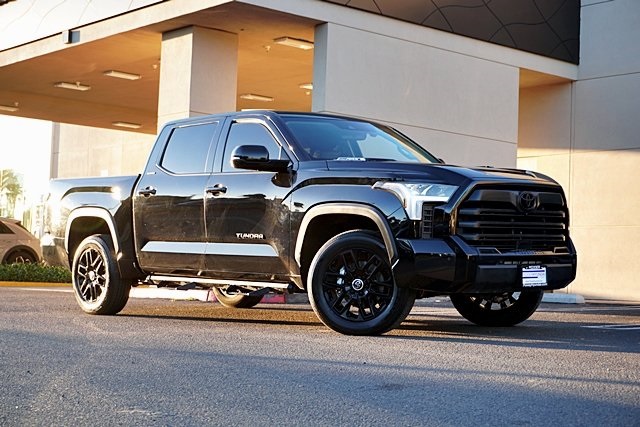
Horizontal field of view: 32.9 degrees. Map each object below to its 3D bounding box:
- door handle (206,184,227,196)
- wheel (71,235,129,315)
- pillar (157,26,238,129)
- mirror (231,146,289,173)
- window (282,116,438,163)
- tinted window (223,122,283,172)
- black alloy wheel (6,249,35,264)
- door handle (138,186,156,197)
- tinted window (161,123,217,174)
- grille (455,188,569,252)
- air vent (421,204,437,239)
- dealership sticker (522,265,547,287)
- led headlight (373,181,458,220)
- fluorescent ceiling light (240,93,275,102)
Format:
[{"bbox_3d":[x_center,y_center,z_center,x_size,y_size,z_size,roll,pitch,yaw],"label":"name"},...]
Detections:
[{"bbox_3d":[-0.917,-0.205,9.588,0.070,0.075,0.260,2,-3,-43],"label":"door handle"},{"bbox_3d":[-2.245,0.623,11.130,0.275,0.820,0.820,2,-3,-44],"label":"wheel"},{"bbox_3d":[-1.844,-0.786,16.008,0.775,3.770,0.785,5,-4,-41],"label":"pillar"},{"bbox_3d":[-0.488,-0.440,8.920,0.420,0.210,0.200,2,-3,-43],"label":"mirror"},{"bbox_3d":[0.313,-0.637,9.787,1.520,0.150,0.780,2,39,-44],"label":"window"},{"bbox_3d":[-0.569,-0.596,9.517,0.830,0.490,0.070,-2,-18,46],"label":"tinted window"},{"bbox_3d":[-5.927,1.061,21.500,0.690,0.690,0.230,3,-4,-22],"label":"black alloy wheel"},{"bbox_3d":[-1.650,-0.208,10.361,0.070,0.075,0.260,2,-3,-43],"label":"door handle"},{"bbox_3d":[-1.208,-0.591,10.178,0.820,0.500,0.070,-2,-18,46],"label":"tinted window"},{"bbox_3d":[1.560,0.053,8.467,1.400,0.490,0.200,2,-3,-44],"label":"grille"},{"bbox_3d":[0.802,0.050,8.005,0.110,0.270,0.090,2,-3,-43],"label":"air vent"},{"bbox_3d":[1.663,0.484,8.372,0.320,0.170,0.030,2,-3,-44],"label":"dealership sticker"},{"bbox_3d":[0.726,-0.086,8.185,0.360,0.300,0.580,2,-3,-43],"label":"led headlight"},{"bbox_3d":[-1.194,-2.300,21.372,0.660,0.070,0.360,5,-4,-41],"label":"fluorescent ceiling light"}]

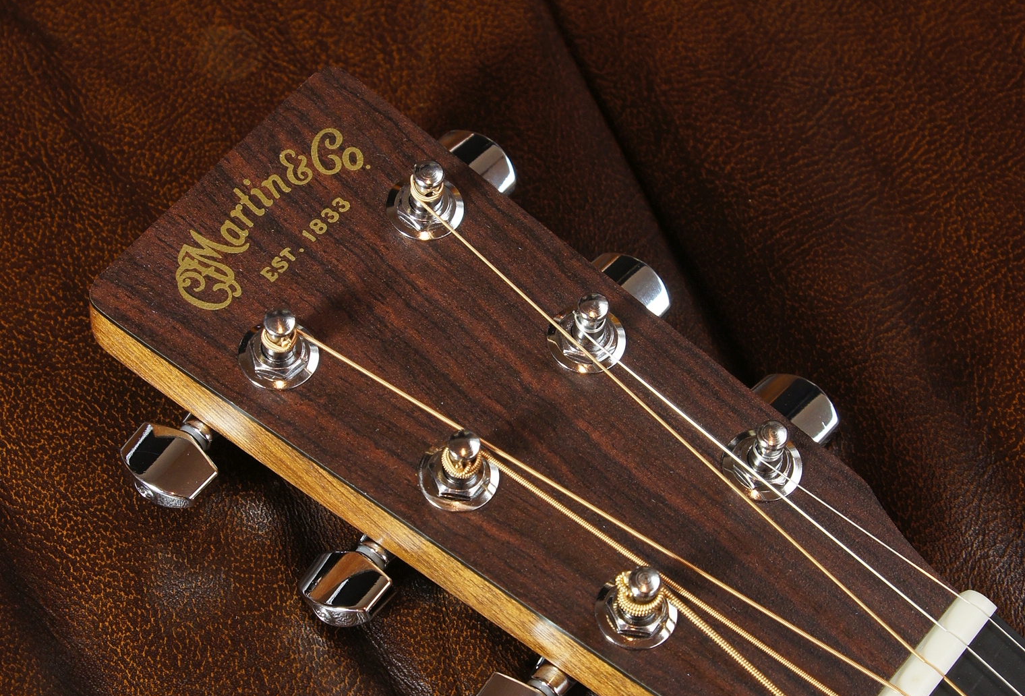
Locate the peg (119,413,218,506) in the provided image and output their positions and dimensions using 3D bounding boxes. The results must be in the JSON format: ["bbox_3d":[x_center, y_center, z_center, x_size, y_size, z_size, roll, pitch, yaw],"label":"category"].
[{"bbox_3d":[-0.064,0.021,0.537,0.018,0.007,0.015,33,62,21],"label":"peg"}]

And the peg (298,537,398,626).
[{"bbox_3d":[-0.030,0.043,0.529,0.018,0.007,0.017,13,51,47],"label":"peg"}]

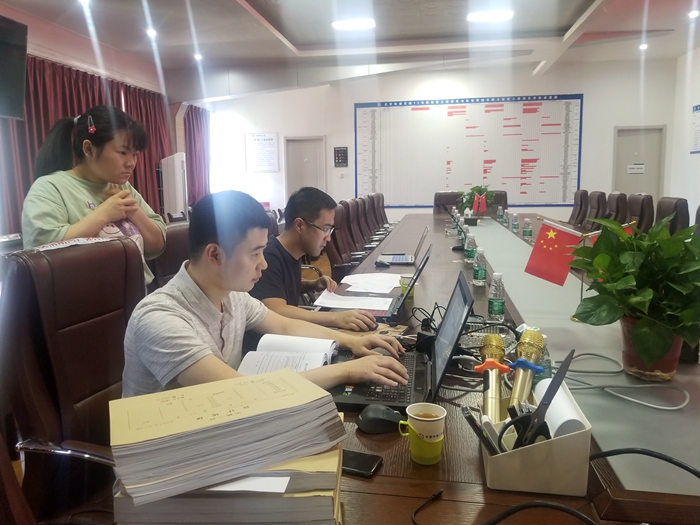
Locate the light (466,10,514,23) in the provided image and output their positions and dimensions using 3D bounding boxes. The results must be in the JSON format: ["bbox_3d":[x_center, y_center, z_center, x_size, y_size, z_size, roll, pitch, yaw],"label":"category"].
[{"bbox_3d":[1.742,-3.078,6.529,0.570,0.070,0.460,1,9,10],"label":"light"}]

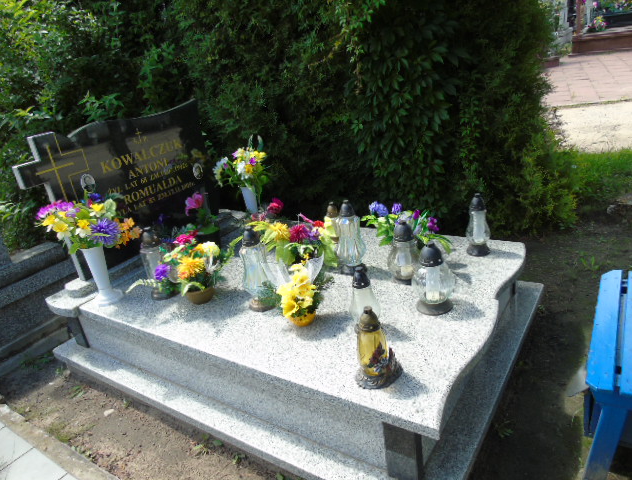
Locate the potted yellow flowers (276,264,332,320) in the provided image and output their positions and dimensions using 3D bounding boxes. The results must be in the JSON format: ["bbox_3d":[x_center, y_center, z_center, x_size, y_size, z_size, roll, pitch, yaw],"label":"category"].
[{"bbox_3d":[-0.053,0.210,1.800,0.210,0.235,0.190,-8,22,0],"label":"potted yellow flowers"}]

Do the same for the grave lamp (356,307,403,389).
[{"bbox_3d":[0.180,0.314,1.425,0.141,0.254,0.131,-26,27,-36],"label":"grave lamp"}]

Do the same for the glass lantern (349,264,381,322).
[{"bbox_3d":[0.178,0.215,1.699,0.125,0.260,0.125,-6,23,6],"label":"glass lantern"}]

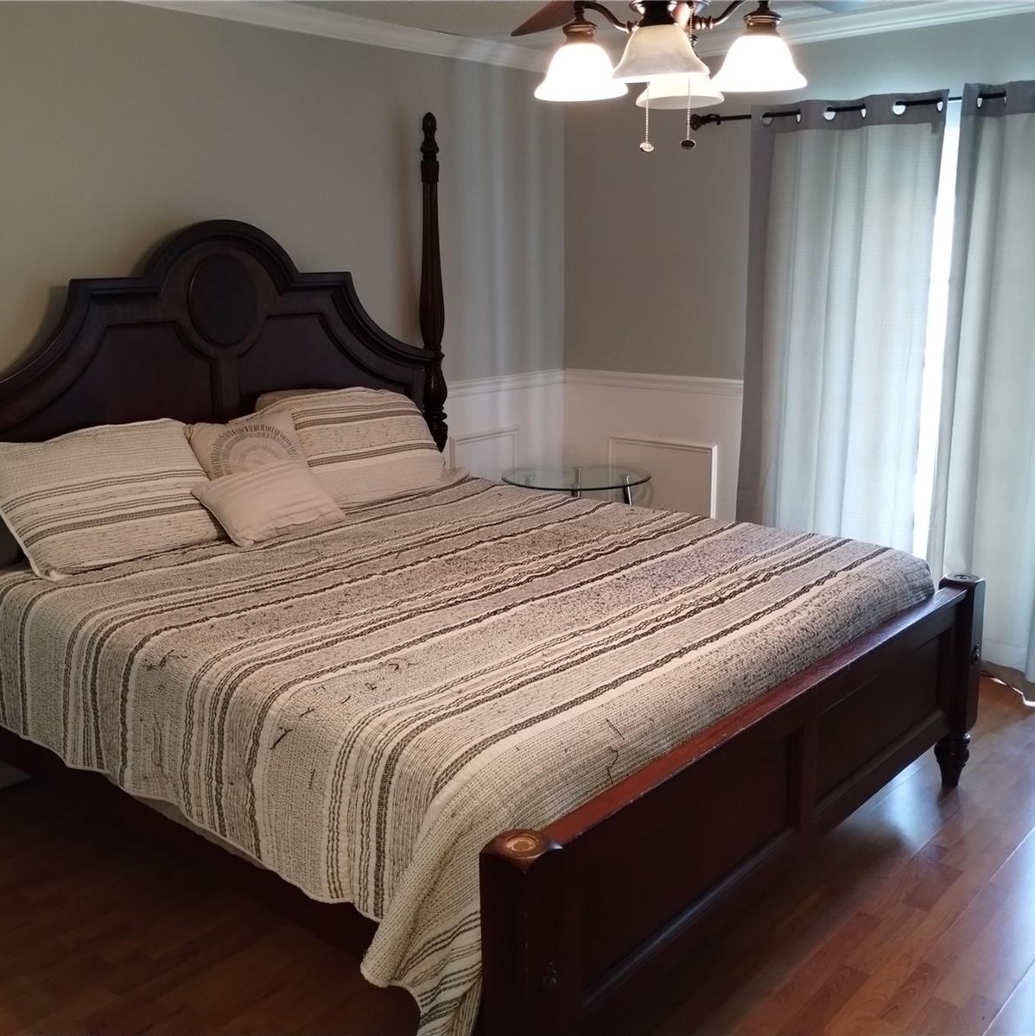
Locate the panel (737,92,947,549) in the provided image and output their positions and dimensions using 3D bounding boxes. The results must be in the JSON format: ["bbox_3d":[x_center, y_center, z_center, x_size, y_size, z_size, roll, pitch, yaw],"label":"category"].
[{"bbox_3d":[1.199,-0.506,4.291,0.760,2.110,0.120,10,16,40],"label":"panel"}]

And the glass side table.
[{"bbox_3d":[0.258,0.142,4.893,0.630,0.650,0.630,10,16,40],"label":"glass side table"}]

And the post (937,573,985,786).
[{"bbox_3d":[1.288,0.488,3.279,0.110,0.658,0.110,10,16,40],"label":"post"}]

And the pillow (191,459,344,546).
[{"bbox_3d":[-0.738,-0.057,3.408,0.275,0.120,0.450,51,32,13],"label":"pillow"}]

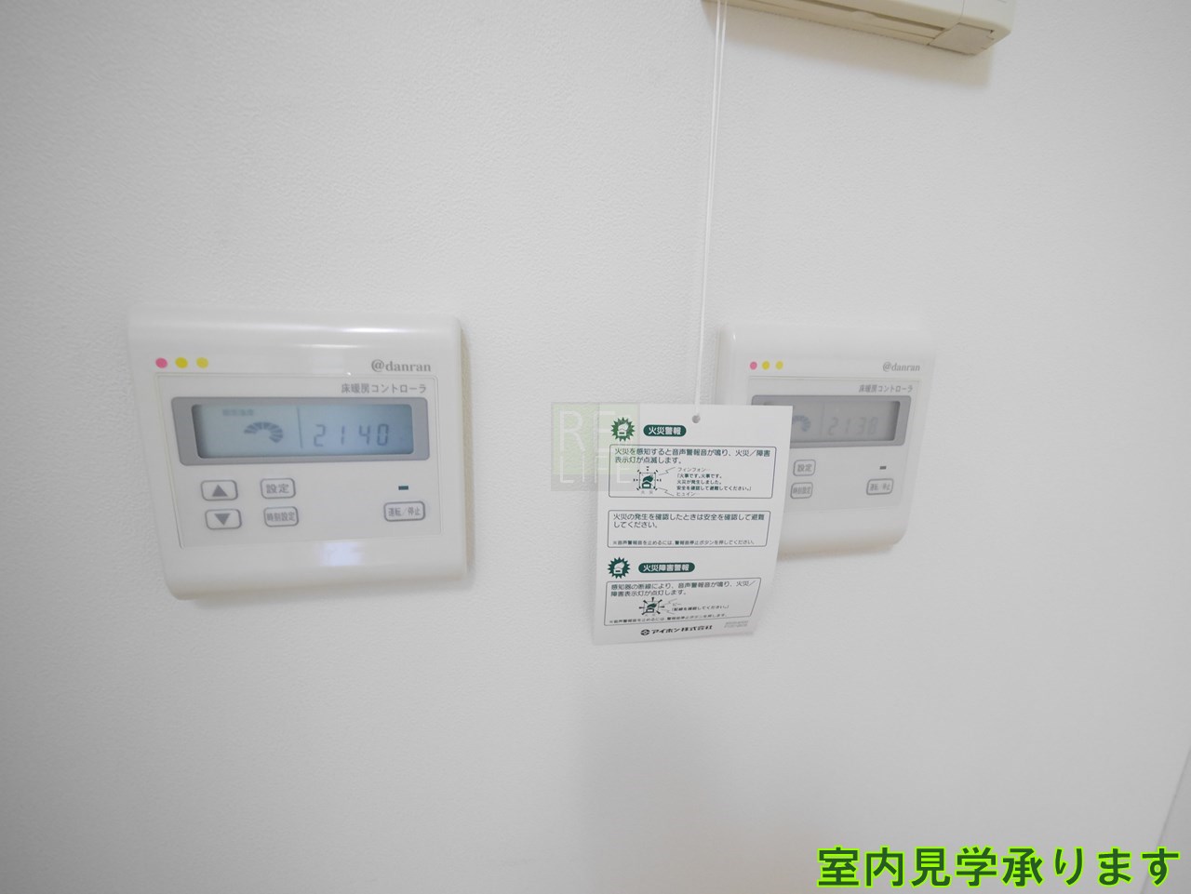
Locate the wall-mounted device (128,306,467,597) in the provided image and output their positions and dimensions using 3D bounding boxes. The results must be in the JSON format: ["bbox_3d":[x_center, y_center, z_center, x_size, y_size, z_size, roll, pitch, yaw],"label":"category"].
[{"bbox_3d":[-0.119,0.003,0.211,0.120,0.120,0.019,-1,12,-12],"label":"wall-mounted device"}]

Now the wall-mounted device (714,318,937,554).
[{"bbox_3d":[0.122,-0.003,0.262,0.120,0.120,0.019,-1,12,-12],"label":"wall-mounted device"}]

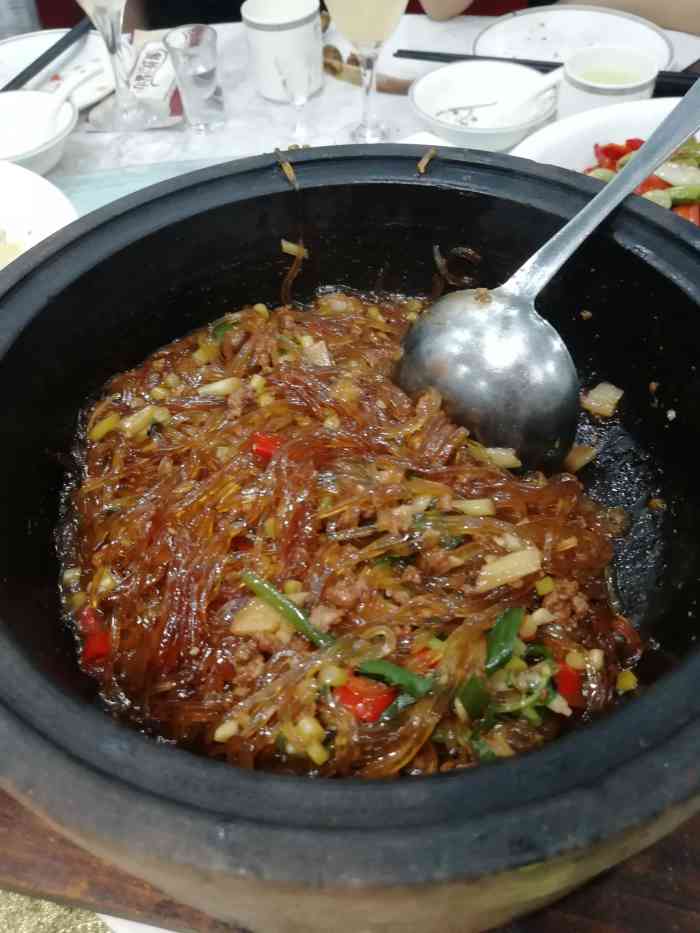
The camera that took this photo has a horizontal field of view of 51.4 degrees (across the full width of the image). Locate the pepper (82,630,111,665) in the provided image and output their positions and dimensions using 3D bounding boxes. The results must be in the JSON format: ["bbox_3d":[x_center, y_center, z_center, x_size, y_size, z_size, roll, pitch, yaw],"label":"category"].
[{"bbox_3d":[-0.083,0.060,0.240,0.009,0.007,0.012,-6,50,-3],"label":"pepper"}]

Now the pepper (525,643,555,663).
[{"bbox_3d":[0.059,0.058,0.225,0.009,0.007,0.006,0,49,1],"label":"pepper"}]

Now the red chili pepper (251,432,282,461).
[{"bbox_3d":[-0.032,-0.007,0.280,0.013,0.007,0.010,9,51,10],"label":"red chili pepper"}]

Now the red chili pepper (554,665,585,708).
[{"bbox_3d":[0.066,0.067,0.220,0.008,0.008,0.014,-3,50,1],"label":"red chili pepper"}]

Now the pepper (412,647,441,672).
[{"bbox_3d":[0.024,0.059,0.222,0.010,0.007,0.007,-14,51,-9],"label":"pepper"}]

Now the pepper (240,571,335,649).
[{"bbox_3d":[-0.020,0.046,0.230,0.040,0.006,0.005,33,57,26],"label":"pepper"}]

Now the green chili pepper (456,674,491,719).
[{"bbox_3d":[0.037,0.070,0.218,0.009,0.008,0.014,13,51,13],"label":"green chili pepper"}]

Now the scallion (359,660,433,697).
[{"bbox_3d":[0.013,0.064,0.218,0.024,0.008,0.006,18,52,16],"label":"scallion"}]

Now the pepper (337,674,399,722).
[{"bbox_3d":[0.005,0.069,0.216,0.018,0.009,0.014,4,51,6],"label":"pepper"}]

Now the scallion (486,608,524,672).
[{"bbox_3d":[0.048,0.054,0.226,0.007,0.007,0.023,21,54,19],"label":"scallion"}]

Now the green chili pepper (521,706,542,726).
[{"bbox_3d":[0.054,0.075,0.217,0.004,0.005,0.006,-21,52,-16],"label":"green chili pepper"}]

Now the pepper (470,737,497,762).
[{"bbox_3d":[0.039,0.084,0.214,0.005,0.006,0.008,-31,55,-23],"label":"pepper"}]

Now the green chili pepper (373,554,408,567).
[{"bbox_3d":[0.014,0.032,0.248,0.014,0.005,0.005,-7,50,-3],"label":"green chili pepper"}]

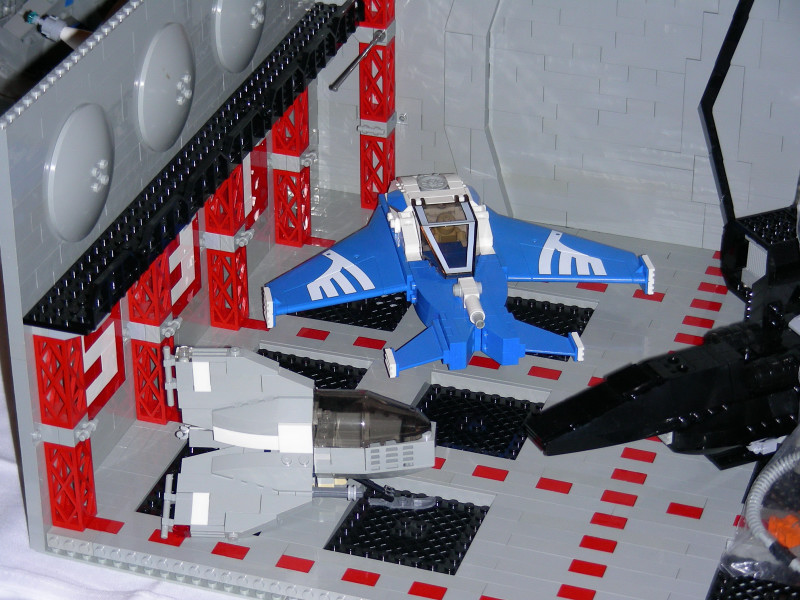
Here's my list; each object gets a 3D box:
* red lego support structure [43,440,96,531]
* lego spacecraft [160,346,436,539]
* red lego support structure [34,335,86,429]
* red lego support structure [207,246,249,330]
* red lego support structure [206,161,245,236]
[{"bbox_3d":[-0.154,0.083,1.070,0.016,0.048,0.016,9,32,16],"label":"red lego support structure"},{"bbox_3d":[-0.047,0.061,1.082,0.128,0.086,0.087,0,30,1],"label":"lego spacecraft"},{"bbox_3d":[-0.154,0.034,1.041,0.016,0.048,0.016,9,32,16],"label":"red lego support structure"},{"bbox_3d":[-0.092,-0.009,1.227,0.016,0.048,0.016,9,32,16],"label":"red lego support structure"},{"bbox_3d":[-0.092,-0.059,1.198,0.016,0.048,0.016,9,32,16],"label":"red lego support structure"}]

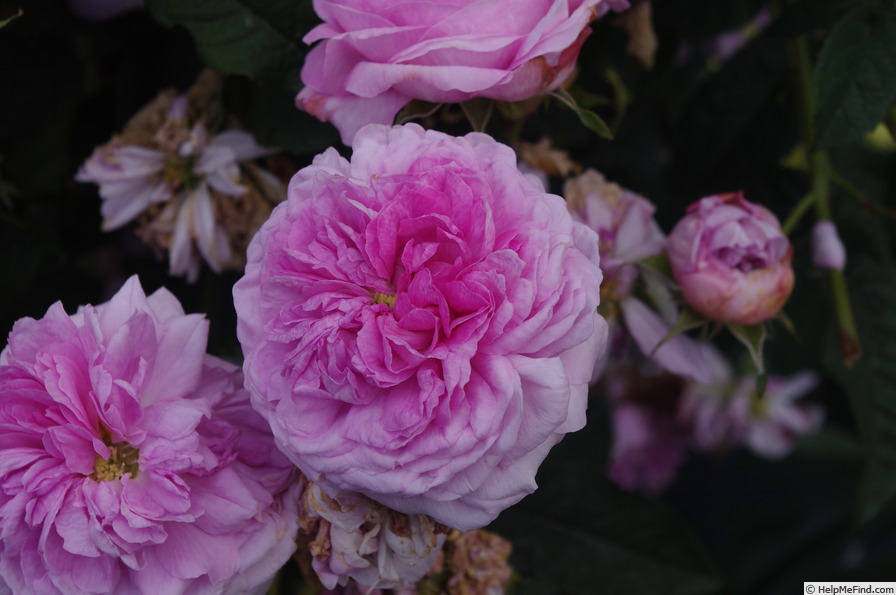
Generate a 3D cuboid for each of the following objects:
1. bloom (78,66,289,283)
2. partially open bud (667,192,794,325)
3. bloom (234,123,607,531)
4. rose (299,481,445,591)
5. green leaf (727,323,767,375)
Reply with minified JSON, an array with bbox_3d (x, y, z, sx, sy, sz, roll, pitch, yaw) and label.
[{"bbox_3d":[-0.061,-0.027,0.465,0.046,0.046,0.028,2,-1,6],"label":"bloom"},{"bbox_3d":[0.062,-0.009,0.450,0.027,0.028,0.028,-1,-11,-5],"label":"partially open bud"},{"bbox_3d":[-0.006,0.006,0.425,0.073,0.079,0.045,4,-10,13],"label":"bloom"},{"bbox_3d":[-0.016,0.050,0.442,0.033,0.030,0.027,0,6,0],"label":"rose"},{"bbox_3d":[0.065,0.011,0.445,0.009,0.011,0.005,0,-6,0],"label":"green leaf"}]

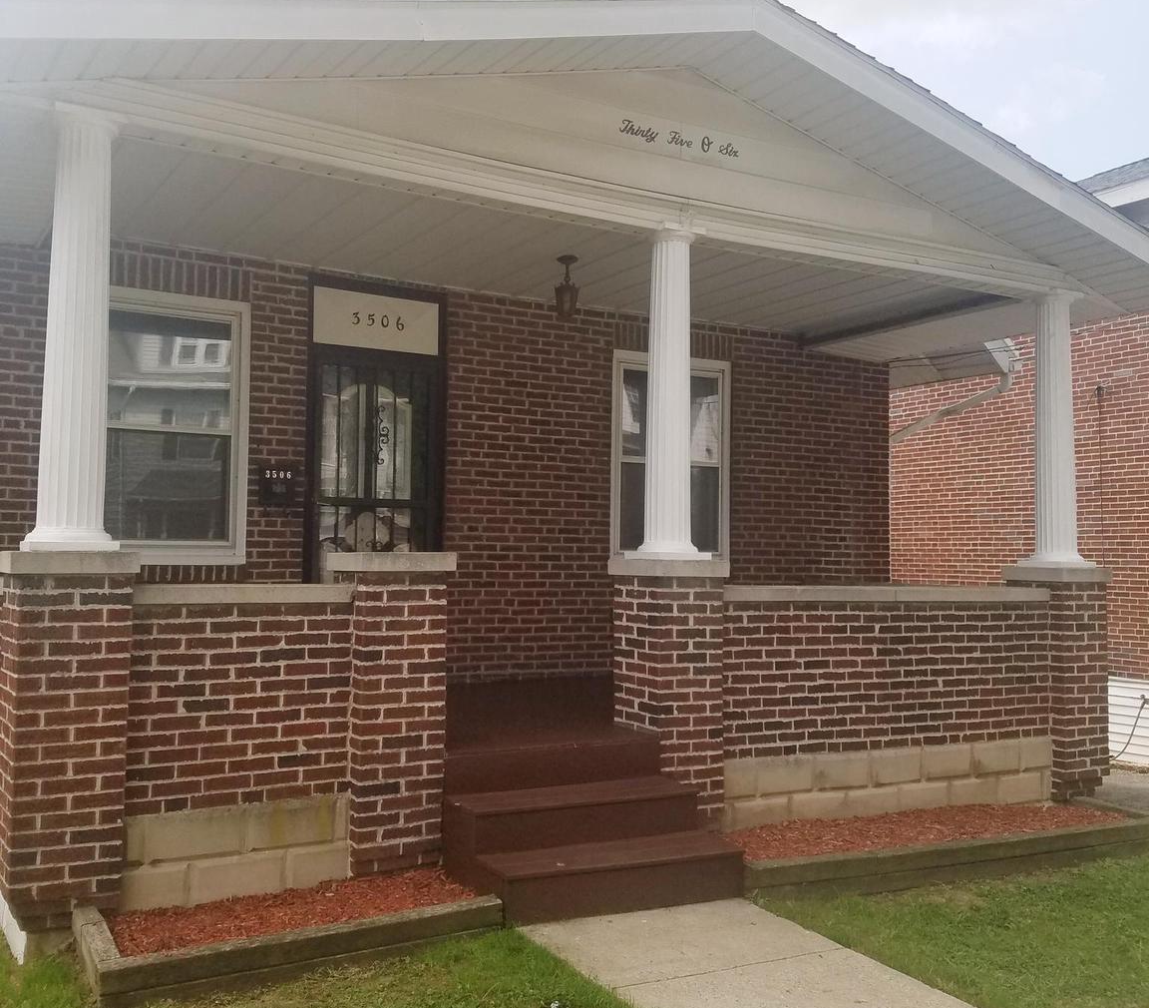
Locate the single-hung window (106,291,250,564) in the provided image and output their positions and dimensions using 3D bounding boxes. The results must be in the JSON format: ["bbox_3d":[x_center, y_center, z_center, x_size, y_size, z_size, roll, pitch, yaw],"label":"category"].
[{"bbox_3d":[-2.651,-0.482,7.332,1.110,1.718,0.110,2,-4,-29],"label":"single-hung window"}]

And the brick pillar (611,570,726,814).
[{"bbox_3d":[0.508,1.032,6.090,0.410,1.277,0.420,2,-3,-29],"label":"brick pillar"}]

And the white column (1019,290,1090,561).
[{"bbox_3d":[3.294,-0.481,7.878,0.350,1.830,0.350,2,-4,-29],"label":"white column"}]

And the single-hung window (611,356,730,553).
[{"bbox_3d":[0.766,-0.342,9.205,1.120,1.670,0.110,2,-4,-29],"label":"single-hung window"}]

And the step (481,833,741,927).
[{"bbox_3d":[0.172,1.711,5.306,1.180,0.205,0.370,2,-4,-29],"label":"step"}]

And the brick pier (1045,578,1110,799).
[{"bbox_3d":[3.291,1.224,7.793,0.419,1.405,0.419,2,-4,-29],"label":"brick pier"}]

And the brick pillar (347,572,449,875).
[{"bbox_3d":[-0.891,1.008,5.503,0.419,1.357,0.419,2,-4,-29],"label":"brick pillar"}]

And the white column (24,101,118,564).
[{"bbox_3d":[-2.118,-0.712,4.911,0.350,1.840,0.350,2,-4,-29],"label":"white column"}]

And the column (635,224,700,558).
[{"bbox_3d":[0.528,-0.598,6.362,0.350,1.813,0.350,1,-3,0],"label":"column"}]

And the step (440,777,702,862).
[{"bbox_3d":[-0.001,1.519,5.646,1.210,0.210,0.405,2,-4,-29],"label":"step"}]

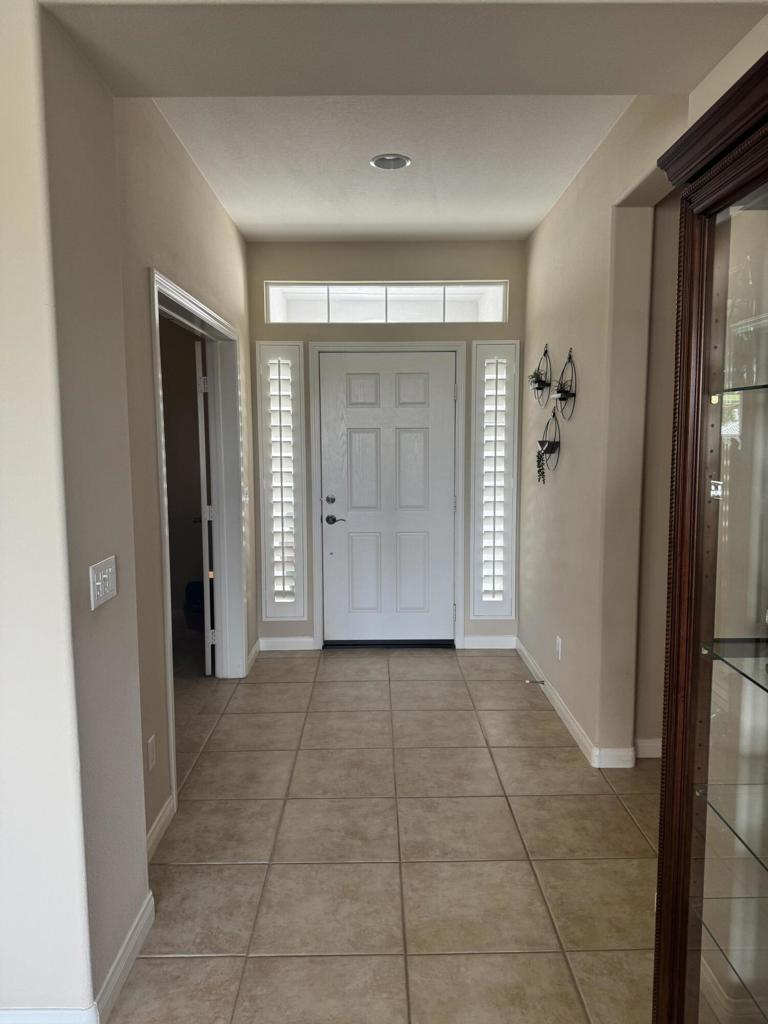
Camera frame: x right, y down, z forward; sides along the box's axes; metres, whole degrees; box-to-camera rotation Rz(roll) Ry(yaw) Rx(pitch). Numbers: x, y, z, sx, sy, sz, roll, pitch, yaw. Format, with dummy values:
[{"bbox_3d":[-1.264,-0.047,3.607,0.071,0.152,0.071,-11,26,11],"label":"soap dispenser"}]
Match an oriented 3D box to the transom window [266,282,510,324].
[{"bbox_3d":[0.019,-1.397,4.743,1.617,0.272,0.090,0,6,-1],"label":"transom window"}]

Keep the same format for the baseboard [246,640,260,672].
[{"bbox_3d":[-0.870,0.949,4.695,0.018,0.090,0.507,0,6,-1],"label":"baseboard"}]

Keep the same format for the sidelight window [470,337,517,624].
[{"bbox_3d":[0.753,-0.200,4.859,0.313,1.906,0.070,0,6,-1],"label":"sidelight window"}]

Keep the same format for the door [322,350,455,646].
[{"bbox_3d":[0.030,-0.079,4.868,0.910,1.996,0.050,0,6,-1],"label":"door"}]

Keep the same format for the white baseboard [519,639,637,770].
[{"bbox_3d":[1.029,1.006,4.078,0.180,0.092,1.794,0,6,-1],"label":"white baseboard"}]

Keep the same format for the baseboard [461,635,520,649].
[{"bbox_3d":[0.741,0.911,4.963,0.381,0.089,0.018,0,6,-1],"label":"baseboard"}]

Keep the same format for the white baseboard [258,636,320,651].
[{"bbox_3d":[-0.676,0.921,4.946,0.380,0.089,0.018,0,6,-1],"label":"white baseboard"}]

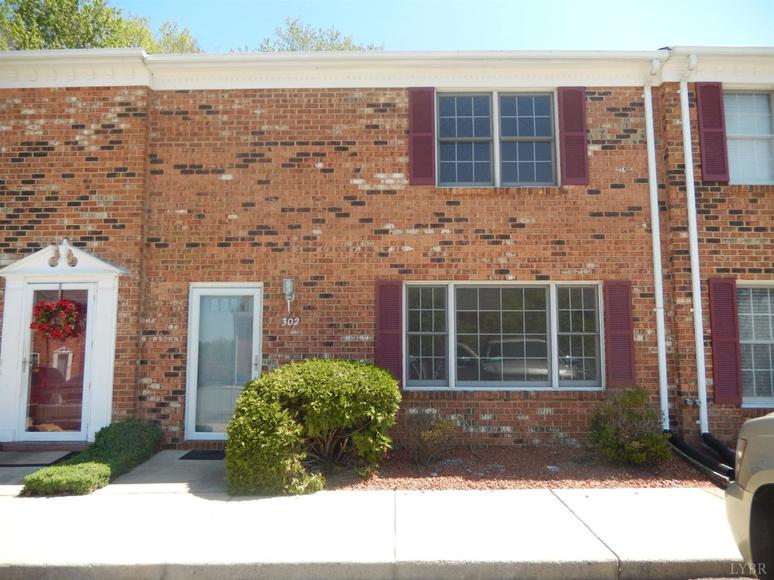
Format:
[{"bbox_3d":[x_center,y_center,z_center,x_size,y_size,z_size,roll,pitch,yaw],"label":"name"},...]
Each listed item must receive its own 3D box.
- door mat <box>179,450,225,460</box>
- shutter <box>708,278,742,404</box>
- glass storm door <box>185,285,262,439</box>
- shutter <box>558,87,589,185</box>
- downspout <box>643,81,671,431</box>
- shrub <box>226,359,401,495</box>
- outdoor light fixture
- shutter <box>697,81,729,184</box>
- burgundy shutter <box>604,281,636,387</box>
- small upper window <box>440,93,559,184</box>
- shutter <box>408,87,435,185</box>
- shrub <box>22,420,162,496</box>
[{"bbox_3d":[-2.178,2.078,7.044,0.720,0.015,0.440,0,-6,1],"label":"door mat"},{"bbox_3d":[4.415,0.662,7.303,0.355,1.632,0.040,0,-6,1],"label":"shutter"},{"bbox_3d":[-2.179,0.937,7.467,0.983,2.092,0.120,0,-6,1],"label":"glass storm door"},{"bbox_3d":[2.578,-2.133,7.720,0.370,1.400,0.040,0,-6,0],"label":"shutter"},{"bbox_3d":[3.638,-0.540,7.510,0.085,4.742,0.075,0,-6,0],"label":"downspout"},{"bbox_3d":[-0.737,1.452,6.366,1.820,1.300,1.450,0,-6,1],"label":"shrub"},{"bbox_3d":[-1.305,0.076,7.434,0.135,0.448,0.170,0,-6,0],"label":"outdoor light fixture"},{"bbox_3d":[4.431,-2.154,7.600,0.370,1.400,0.040,0,-6,0],"label":"shutter"},{"bbox_3d":[3.095,0.582,7.426,0.370,1.423,0.040,0,-6,1],"label":"burgundy shutter"},{"bbox_3d":[1.531,-2.111,7.774,1.692,1.377,0.100,0,-6,0],"label":"small upper window"},{"bbox_3d":[0.489,-2.133,7.733,0.370,1.400,0.040,0,-6,0],"label":"shutter"},{"bbox_3d":[-3.260,1.849,6.407,0.770,0.530,1.700,0,-6,1],"label":"shrub"}]

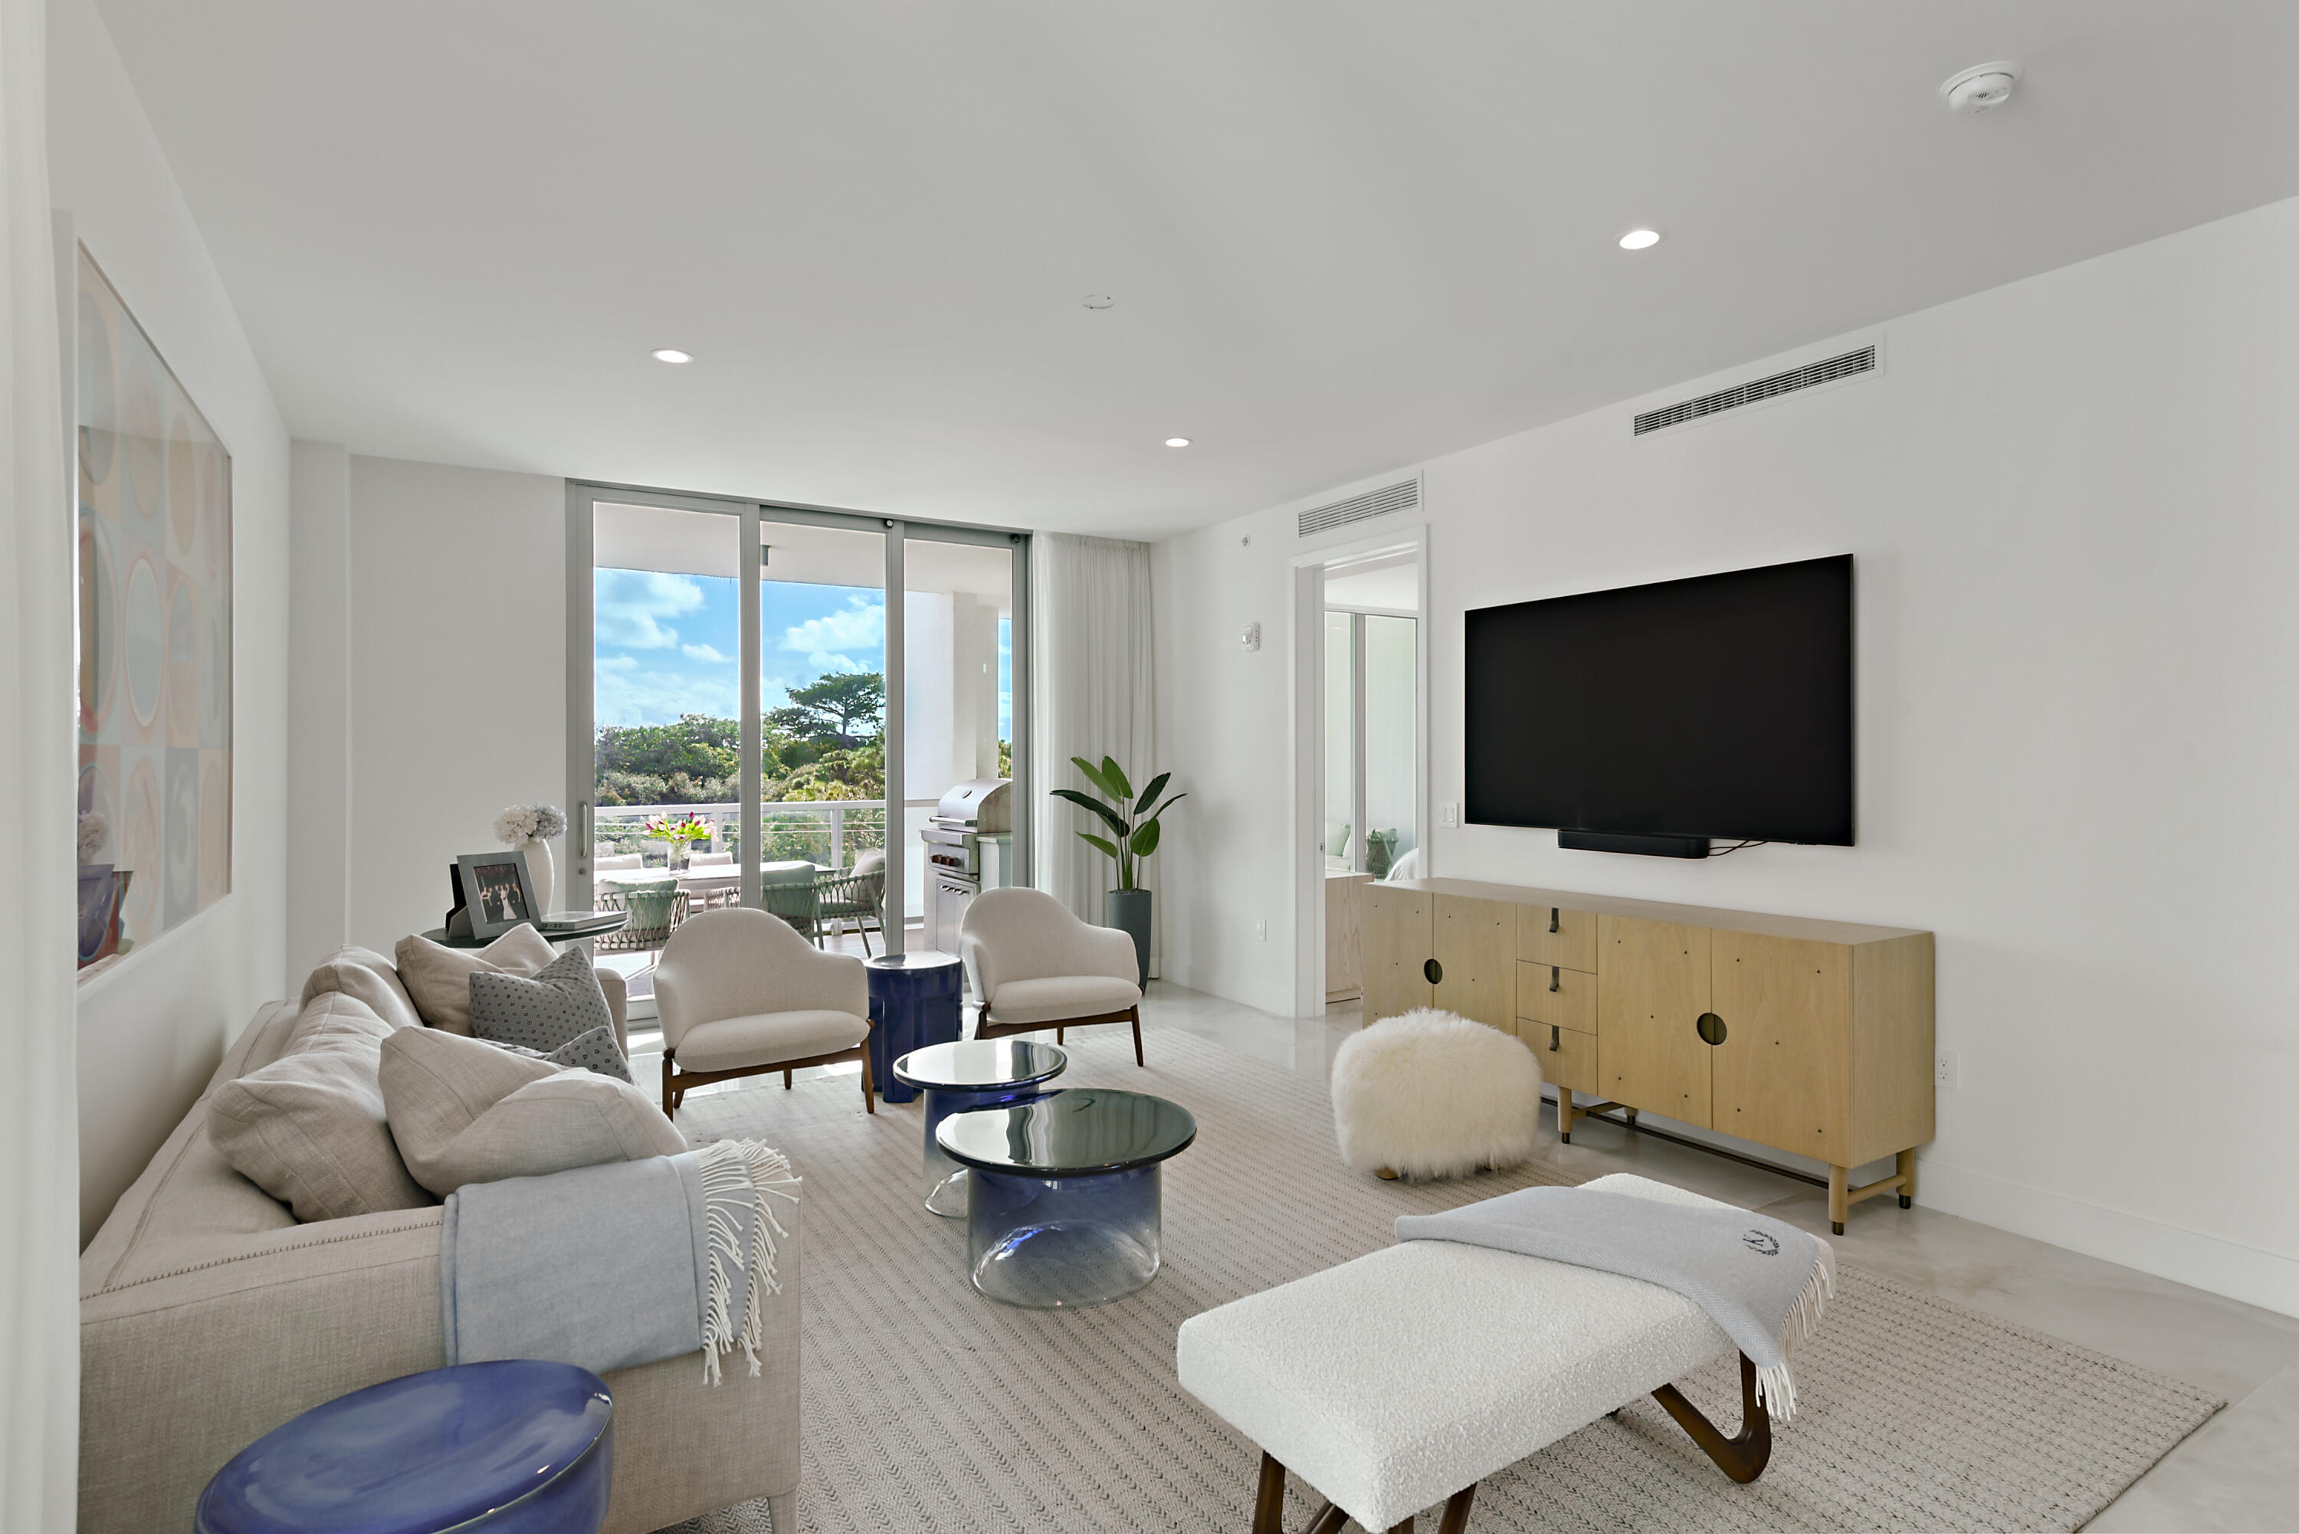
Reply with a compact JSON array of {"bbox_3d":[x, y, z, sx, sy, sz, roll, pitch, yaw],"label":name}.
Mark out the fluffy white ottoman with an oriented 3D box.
[{"bbox_3d":[0.991,1.115,4.184,0.660,0.460,0.660,0,0,0],"label":"fluffy white ottoman"}]

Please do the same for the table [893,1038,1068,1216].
[{"bbox_3d":[-0.530,1.145,3.836,0.545,0.431,0.545,0,0,0],"label":"table"}]

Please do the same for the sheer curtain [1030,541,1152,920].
[{"bbox_3d":[-0.322,-0.038,7.342,0.900,2.740,0.140,0,0,-30],"label":"sheer curtain"}]

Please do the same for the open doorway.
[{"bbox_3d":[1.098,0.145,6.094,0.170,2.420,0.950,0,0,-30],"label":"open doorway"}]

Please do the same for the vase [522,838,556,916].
[{"bbox_3d":[-2.729,0.504,5.362,0.198,0.381,0.198,0,0,-30],"label":"vase"}]

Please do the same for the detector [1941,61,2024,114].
[{"bbox_3d":[1.730,-1.405,2.525,0.142,0.042,0.142,0,0,-30],"label":"detector"}]

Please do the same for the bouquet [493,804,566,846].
[{"bbox_3d":[-2.732,0.257,5.350,0.290,0.190,0.220,0,0,-27],"label":"bouquet"}]

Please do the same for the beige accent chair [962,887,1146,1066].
[{"bbox_3d":[-0.531,0.953,5.530,0.780,0.780,0.750,0,0,-30],"label":"beige accent chair"}]

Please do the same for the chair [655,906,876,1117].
[{"bbox_3d":[-1.564,0.972,4.790,0.800,0.775,0.730,0,0,-36],"label":"chair"}]

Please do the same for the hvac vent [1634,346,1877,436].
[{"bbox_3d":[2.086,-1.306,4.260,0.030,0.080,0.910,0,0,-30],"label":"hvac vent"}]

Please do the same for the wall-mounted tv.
[{"bbox_3d":[1.849,-0.216,4.655,0.050,0.950,1.690,0,0,-30],"label":"wall-mounted tv"}]

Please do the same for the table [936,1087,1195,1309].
[{"bbox_3d":[-0.221,1.149,3.270,0.705,0.390,0.705,0,0,0],"label":"table"}]

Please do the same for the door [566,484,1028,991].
[{"bbox_3d":[-1.857,-0.040,6.806,2.590,2.803,0.150,0,0,-30],"label":"door"}]

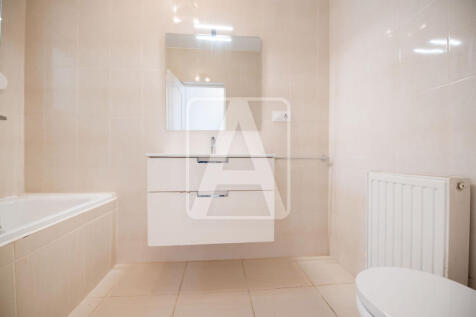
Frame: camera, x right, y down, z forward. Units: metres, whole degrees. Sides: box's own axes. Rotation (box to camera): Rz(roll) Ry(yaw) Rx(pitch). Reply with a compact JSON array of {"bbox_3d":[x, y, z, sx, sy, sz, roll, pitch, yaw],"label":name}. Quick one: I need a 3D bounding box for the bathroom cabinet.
[{"bbox_3d":[-0.185,0.259,1.494,0.810,0.572,0.465,0,0,-5],"label":"bathroom cabinet"}]

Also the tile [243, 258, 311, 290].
[{"bbox_3d":[0.286,0.870,1.521,0.459,0.012,0.382,0,0,-5],"label":"tile"}]

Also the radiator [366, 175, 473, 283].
[{"bbox_3d":[0.811,0.374,0.942,0.095,0.600,0.405,0,0,-5],"label":"radiator"}]

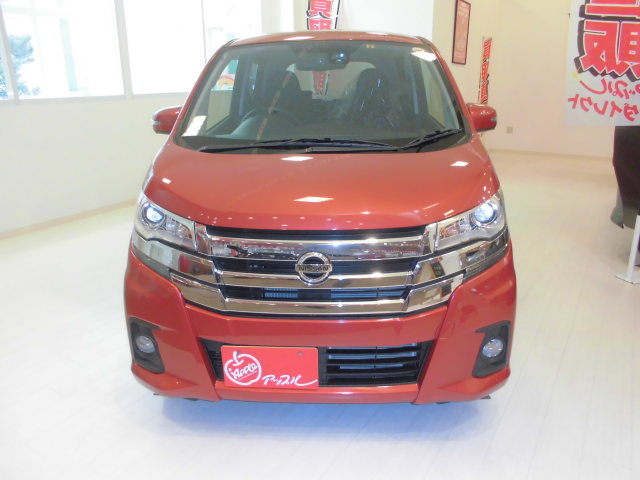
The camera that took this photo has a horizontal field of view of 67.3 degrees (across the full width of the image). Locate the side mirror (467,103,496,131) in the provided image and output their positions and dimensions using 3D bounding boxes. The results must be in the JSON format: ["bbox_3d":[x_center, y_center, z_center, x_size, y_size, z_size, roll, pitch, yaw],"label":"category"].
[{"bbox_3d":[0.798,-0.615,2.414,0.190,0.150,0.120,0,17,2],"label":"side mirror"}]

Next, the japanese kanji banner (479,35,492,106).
[{"bbox_3d":[2.932,-2.788,8.598,0.050,1.549,0.520,13,21,38],"label":"japanese kanji banner"}]

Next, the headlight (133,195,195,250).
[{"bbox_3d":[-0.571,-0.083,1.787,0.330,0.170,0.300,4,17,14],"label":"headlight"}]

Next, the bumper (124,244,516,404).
[{"bbox_3d":[-0.015,0.295,1.786,1.470,0.540,0.400,0,17,2],"label":"bumper"}]

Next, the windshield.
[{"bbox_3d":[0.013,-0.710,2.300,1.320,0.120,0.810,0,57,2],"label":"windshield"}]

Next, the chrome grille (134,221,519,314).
[{"bbox_3d":[-0.019,0.071,1.672,1.390,0.315,0.280,0,17,2],"label":"chrome grille"}]

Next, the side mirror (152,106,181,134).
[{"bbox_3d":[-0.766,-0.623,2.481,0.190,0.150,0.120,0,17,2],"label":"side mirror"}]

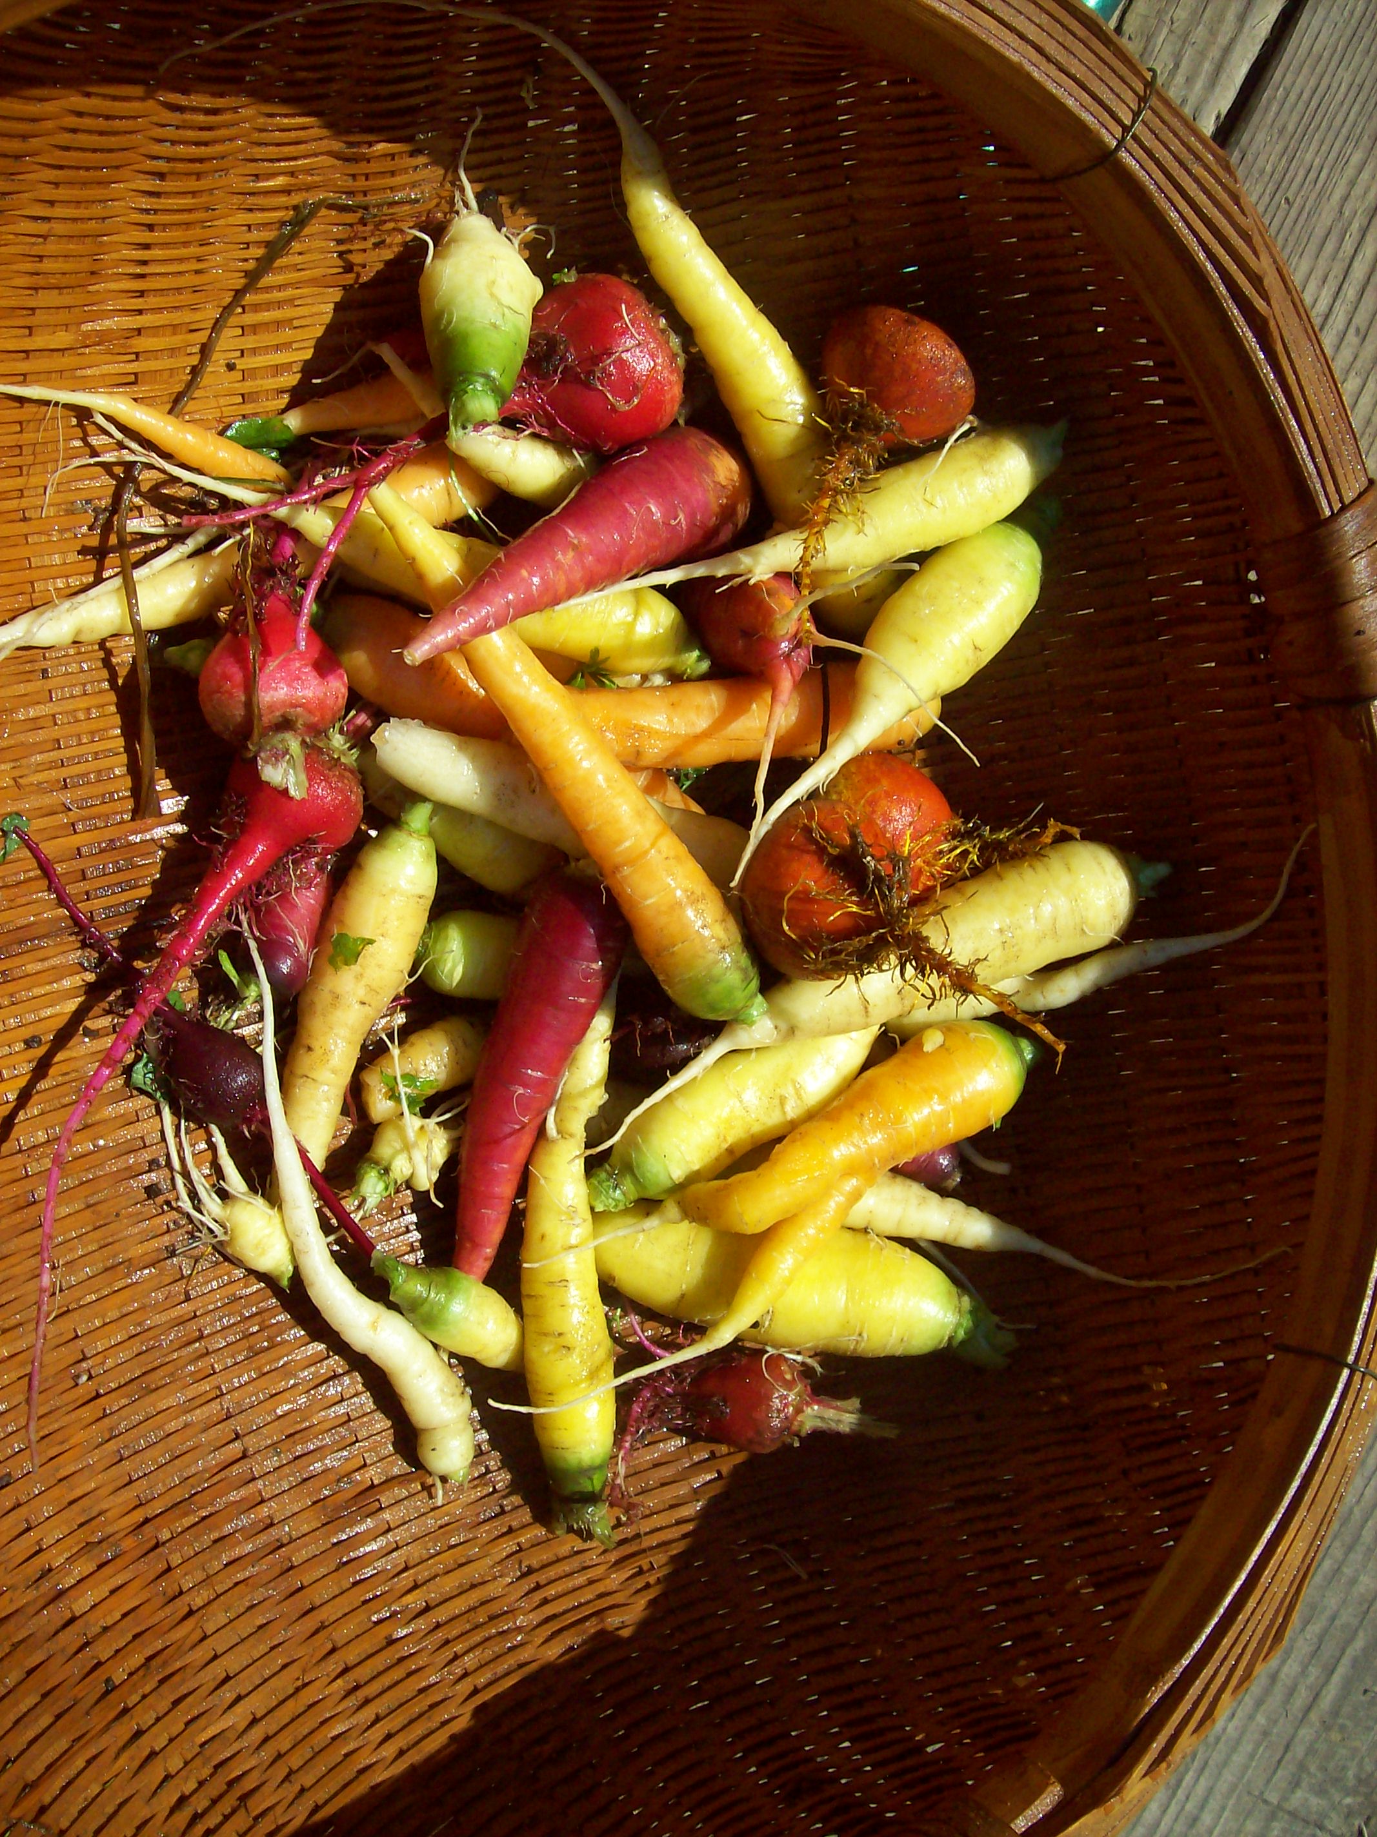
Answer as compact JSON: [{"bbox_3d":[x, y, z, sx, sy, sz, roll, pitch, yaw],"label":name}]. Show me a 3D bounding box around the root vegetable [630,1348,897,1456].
[{"bbox_3d":[0.025,0.164,0.642,0.089,0.031,0.035,3,76,3],"label":"root vegetable"}]

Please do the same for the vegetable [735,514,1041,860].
[{"bbox_3d":[0.062,-0.070,0.594,0.036,0.035,0.139,41,83,0],"label":"vegetable"}]

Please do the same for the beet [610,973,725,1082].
[{"bbox_3d":[-0.006,0.032,0.580,0.036,0.034,0.036,39,119,4],"label":"beet"}]

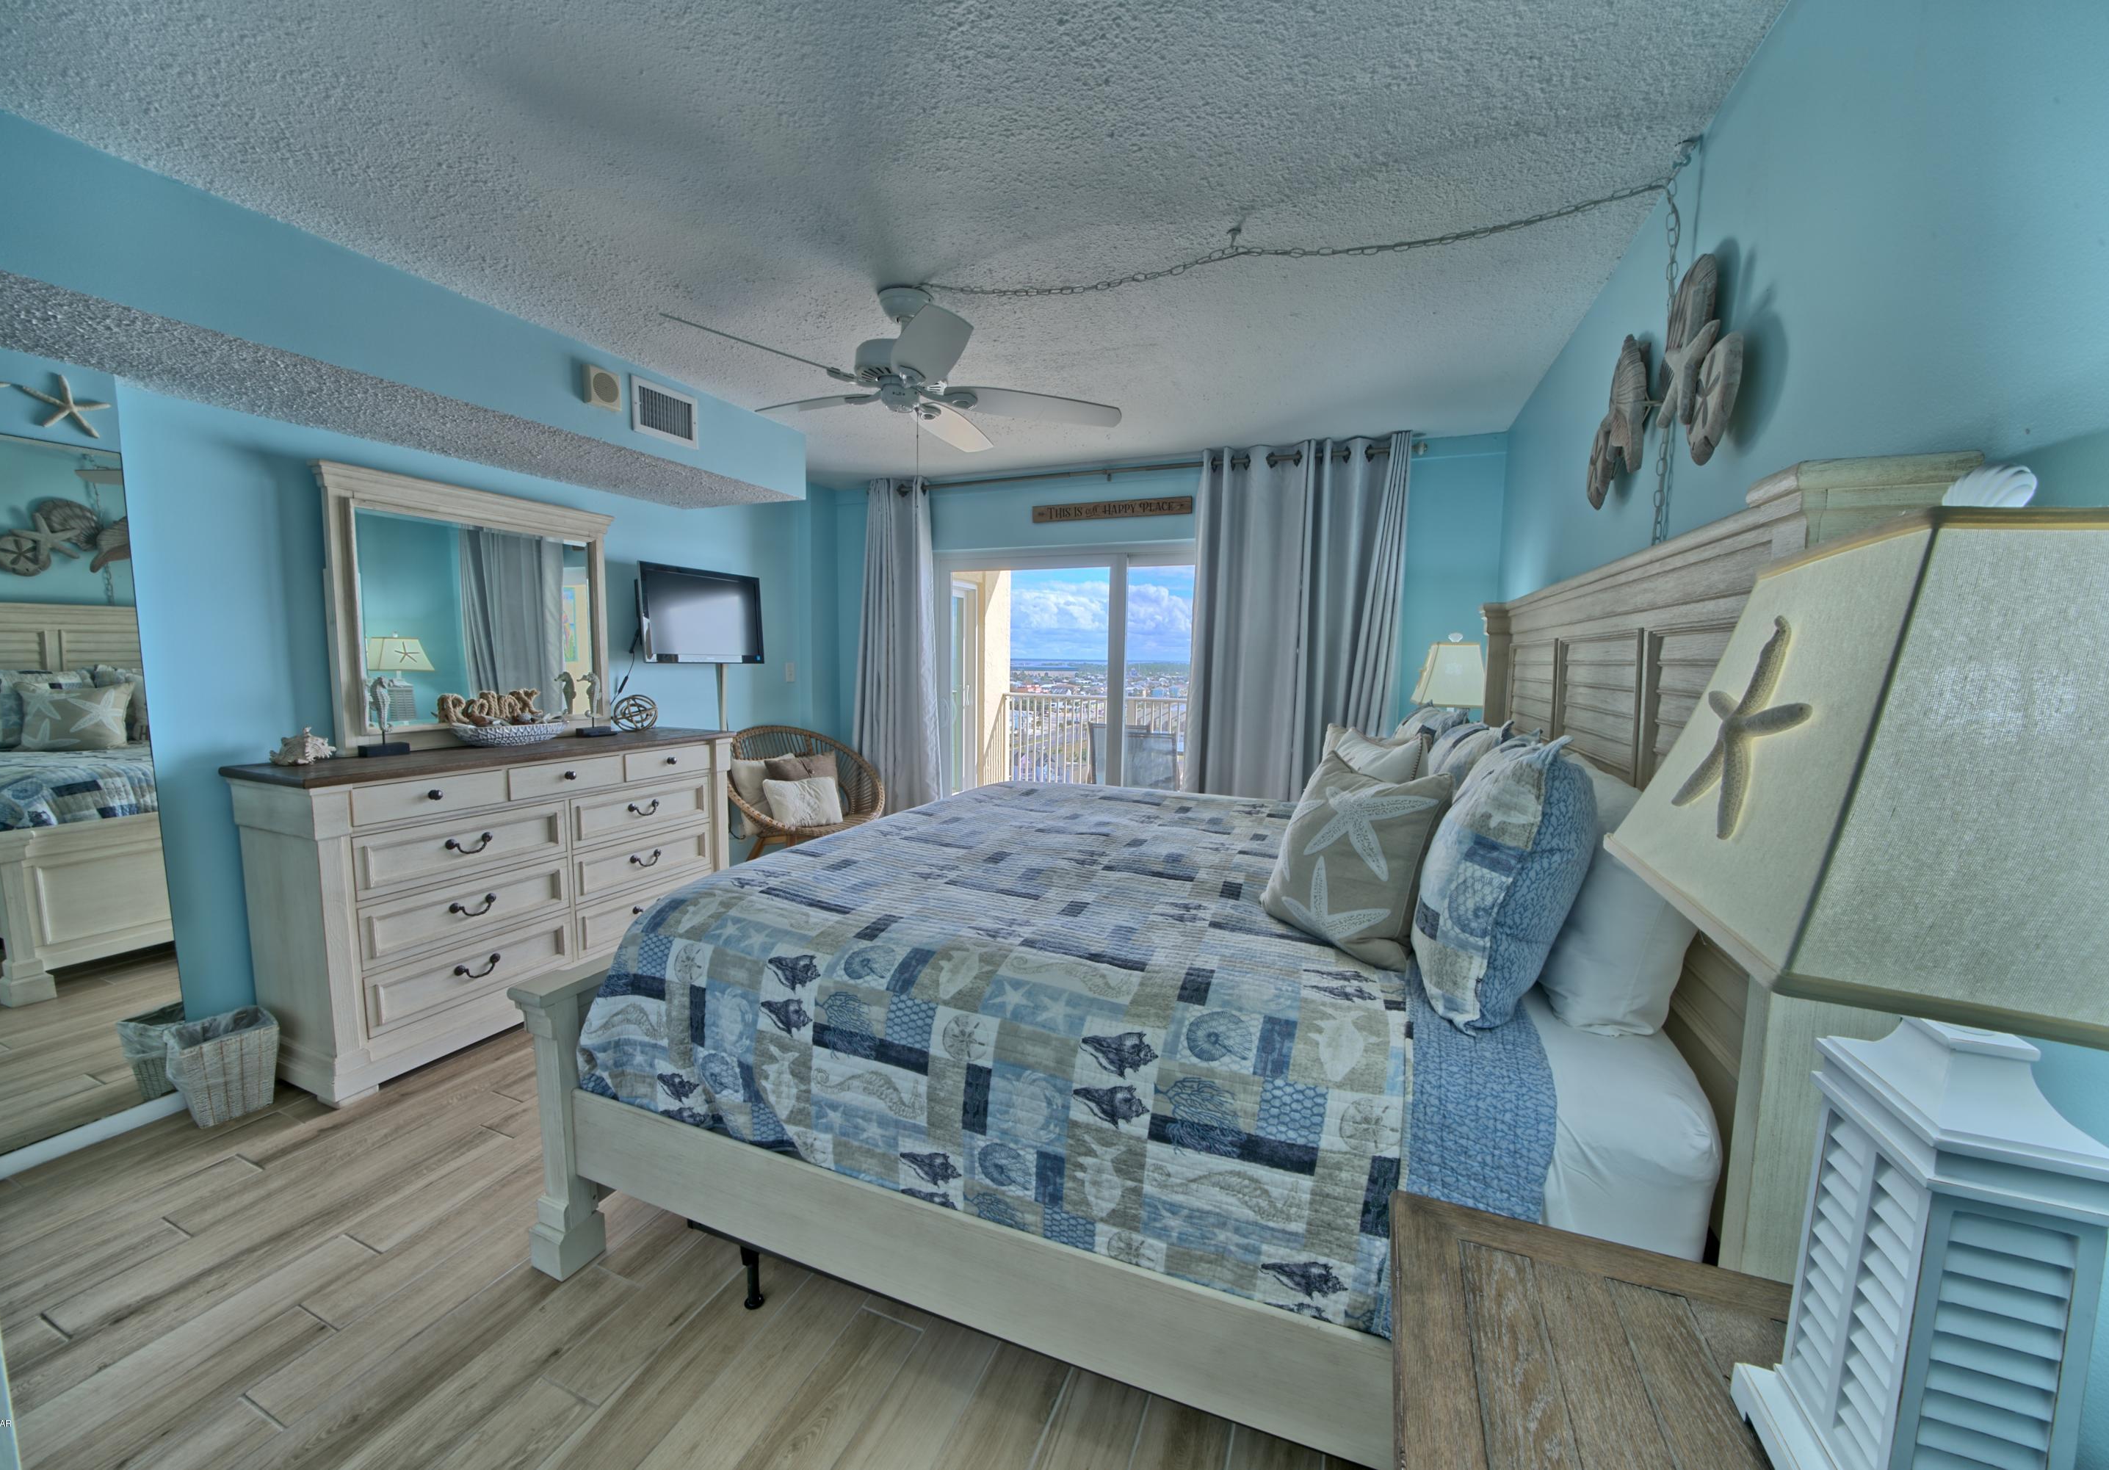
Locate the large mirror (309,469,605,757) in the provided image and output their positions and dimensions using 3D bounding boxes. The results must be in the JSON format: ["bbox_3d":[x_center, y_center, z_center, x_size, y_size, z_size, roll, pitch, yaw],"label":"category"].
[{"bbox_3d":[-2.266,-0.464,2.994,0.070,0.997,1.037,3,6,22],"label":"large mirror"}]

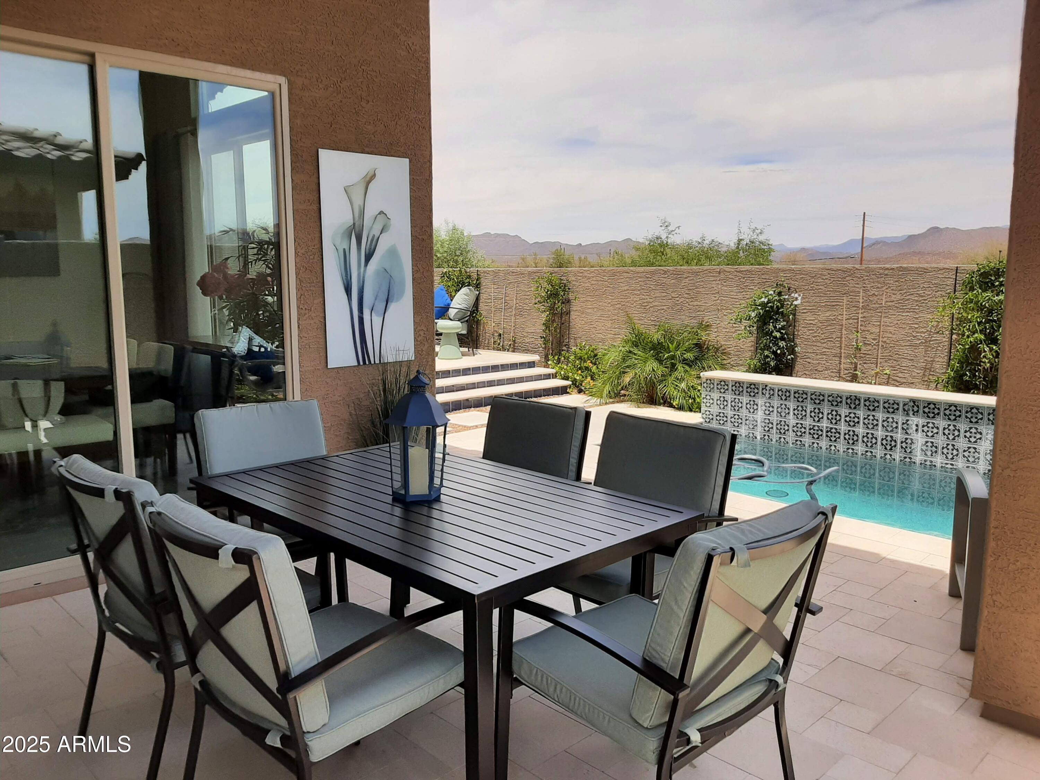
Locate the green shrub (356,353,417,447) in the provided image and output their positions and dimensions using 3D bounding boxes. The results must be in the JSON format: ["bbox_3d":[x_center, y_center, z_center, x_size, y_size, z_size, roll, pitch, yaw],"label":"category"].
[{"bbox_3d":[-0.732,0.307,4.541,0.440,1.060,0.420,-7,10,-41],"label":"green shrub"}]

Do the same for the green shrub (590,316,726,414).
[{"bbox_3d":[1.664,-0.303,9.550,1.600,1.100,1.400,-1,8,0],"label":"green shrub"}]

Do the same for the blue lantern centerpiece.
[{"bbox_3d":[-0.350,0.149,2.637,0.210,0.430,0.210,-2,8,-8],"label":"blue lantern centerpiece"}]

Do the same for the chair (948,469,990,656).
[{"bbox_3d":[2.168,0.595,3.098,0.720,0.820,0.720,3,8,25],"label":"chair"}]

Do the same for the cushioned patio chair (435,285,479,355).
[{"bbox_3d":[-0.978,-0.913,10.578,0.800,0.910,0.700,-1,8,-7],"label":"cushioned patio chair"}]

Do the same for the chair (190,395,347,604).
[{"bbox_3d":[-0.936,0.549,3.237,0.600,0.930,0.640,-7,10,-39],"label":"chair"}]

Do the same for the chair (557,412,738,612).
[{"bbox_3d":[0.349,0.602,2.755,0.640,0.930,0.600,-7,10,-41],"label":"chair"}]

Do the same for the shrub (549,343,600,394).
[{"bbox_3d":[0.752,-0.291,10.550,0.750,0.720,0.700,-1,8,0],"label":"shrub"}]

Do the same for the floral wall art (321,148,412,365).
[{"bbox_3d":[-0.898,-0.771,4.661,0.605,1.225,0.030,-7,10,-41],"label":"floral wall art"}]

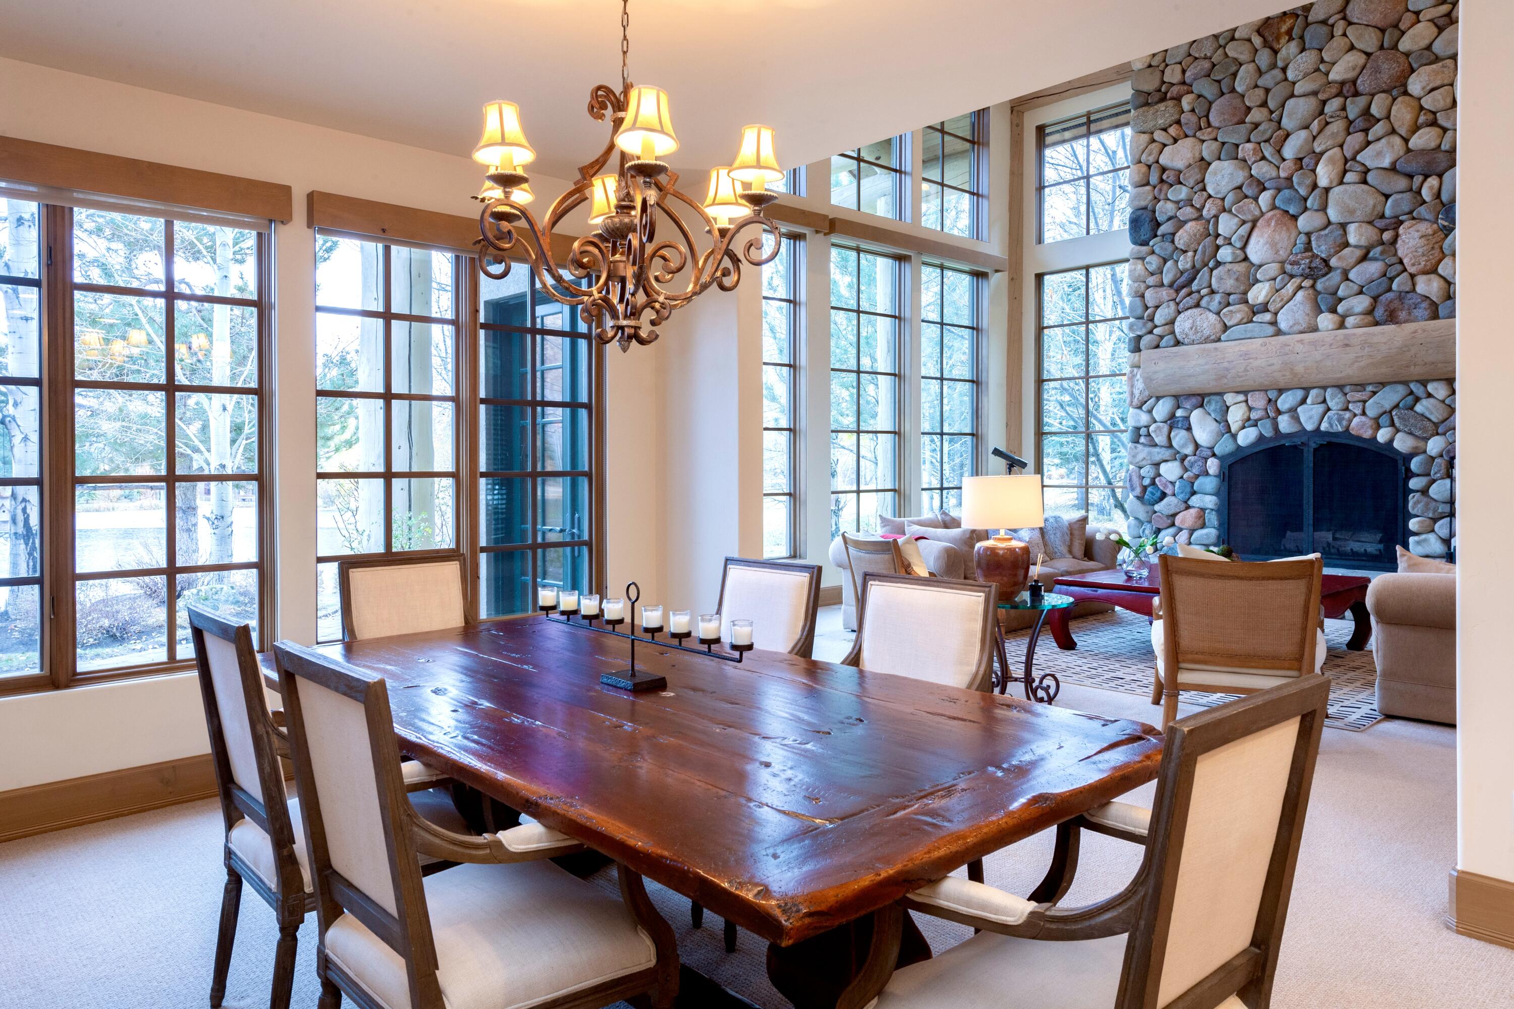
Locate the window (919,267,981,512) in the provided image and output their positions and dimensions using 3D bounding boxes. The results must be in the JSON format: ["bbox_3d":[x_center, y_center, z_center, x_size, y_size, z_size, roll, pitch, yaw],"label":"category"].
[{"bbox_3d":[2.077,-1.057,10.830,1.171,2.898,0.129,-2,3,-42],"label":"window"}]

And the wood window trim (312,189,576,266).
[{"bbox_3d":[-1.315,-1.223,4.633,1.409,0.154,0.089,-2,3,-42],"label":"wood window trim"}]

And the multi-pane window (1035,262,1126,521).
[{"bbox_3d":[3.550,-1.082,10.893,0.129,2.938,1.191,-2,3,-42],"label":"multi-pane window"}]

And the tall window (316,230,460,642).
[{"bbox_3d":[-1.664,-0.272,4.544,0.700,1.800,0.100,-2,3,-43],"label":"tall window"}]

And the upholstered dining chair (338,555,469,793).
[{"bbox_3d":[-1.045,0.694,3.324,0.576,0.992,0.595,-2,3,-42],"label":"upholstered dining chair"}]

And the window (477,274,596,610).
[{"bbox_3d":[-1.100,-0.285,5.053,0.730,1.800,0.120,-2,3,-43],"label":"window"}]

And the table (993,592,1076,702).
[{"bbox_3d":[1.344,0.803,5.236,0.595,0.625,0.595,-2,3,-42],"label":"table"}]

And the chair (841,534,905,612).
[{"bbox_3d":[1.079,0.633,6.510,0.754,0.873,0.695,-1,2,-19],"label":"chair"}]

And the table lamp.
[{"bbox_3d":[1.334,0.181,5.500,0.455,0.710,0.455,-1,2,0],"label":"table lamp"}]

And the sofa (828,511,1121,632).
[{"bbox_3d":[1.946,0.562,8.653,2.779,0.853,1.092,-2,3,-42],"label":"sofa"}]

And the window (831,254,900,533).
[{"bbox_3d":[1.072,-0.983,9.865,1.100,2.930,0.120,-2,3,-43],"label":"window"}]

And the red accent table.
[{"bbox_3d":[3.134,0.777,7.036,1.600,0.480,1.560,-2,3,-43],"label":"red accent table"}]

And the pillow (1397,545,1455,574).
[{"bbox_3d":[3.658,0.432,5.304,0.170,0.460,0.520,-26,18,-39],"label":"pillow"}]

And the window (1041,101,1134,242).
[{"bbox_3d":[3.514,-3.530,10.793,0.120,1.330,1.170,-2,3,-43],"label":"window"}]

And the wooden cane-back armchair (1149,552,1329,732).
[{"bbox_3d":[2.375,0.664,5.022,0.770,0.860,0.730,0,2,23],"label":"wooden cane-back armchair"}]

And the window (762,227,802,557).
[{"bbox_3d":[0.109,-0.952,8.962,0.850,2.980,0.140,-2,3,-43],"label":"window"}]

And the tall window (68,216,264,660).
[{"bbox_3d":[-2.301,-0.252,3.979,0.685,1.816,0.079,-2,3,-42],"label":"tall window"}]

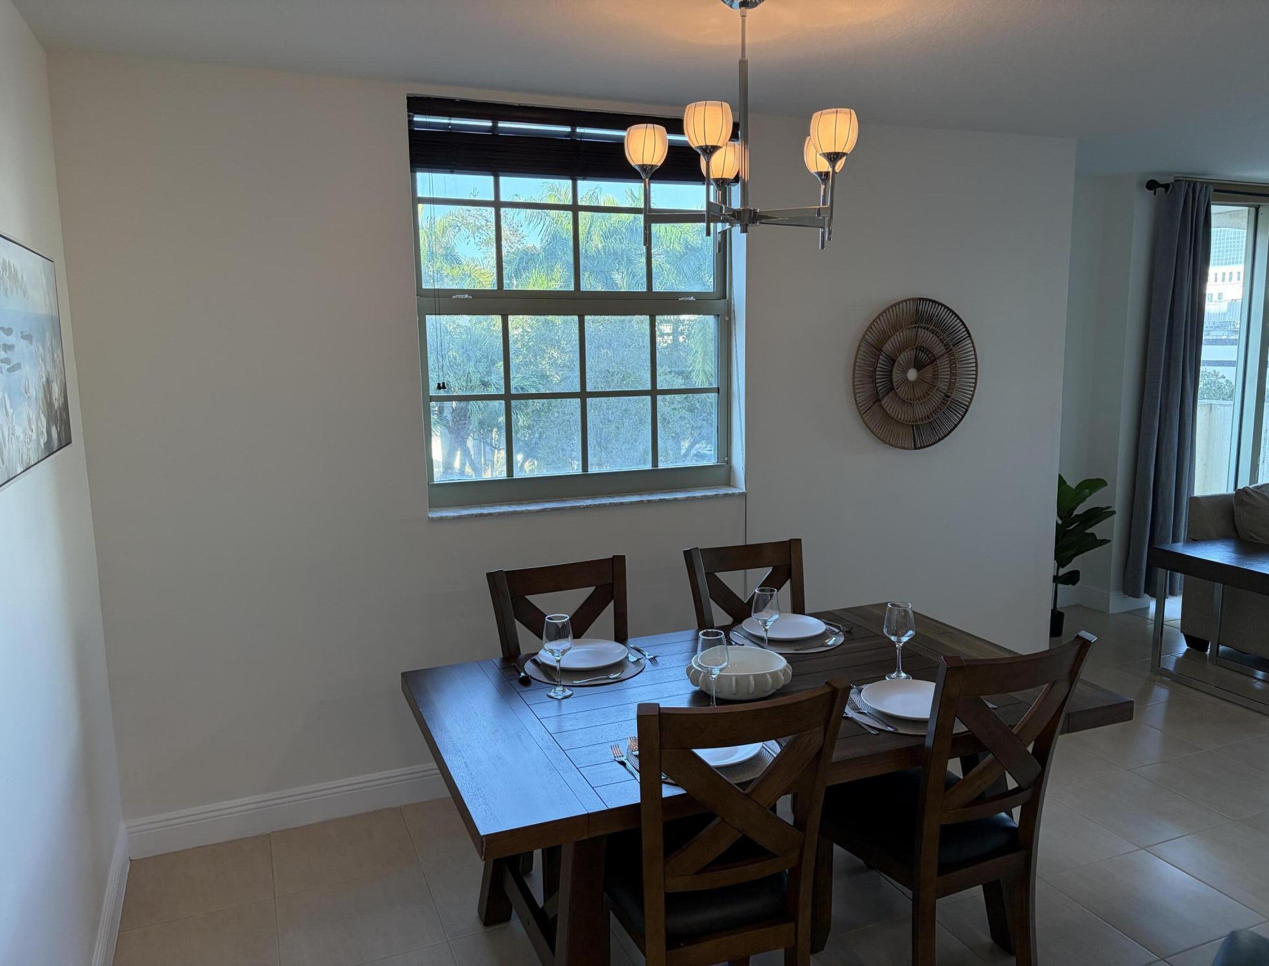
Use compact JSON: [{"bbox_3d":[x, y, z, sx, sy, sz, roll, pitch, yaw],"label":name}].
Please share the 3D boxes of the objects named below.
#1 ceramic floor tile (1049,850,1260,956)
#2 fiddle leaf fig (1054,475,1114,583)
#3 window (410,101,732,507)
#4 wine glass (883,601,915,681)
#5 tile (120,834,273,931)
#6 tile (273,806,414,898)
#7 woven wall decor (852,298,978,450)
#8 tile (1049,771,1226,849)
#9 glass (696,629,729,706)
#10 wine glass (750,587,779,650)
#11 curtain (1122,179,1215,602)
[{"bbox_3d":[1.630,1.309,3.042,0.457,0.010,0.457,-4,9,-22],"label":"ceramic floor tile"},{"bbox_3d":[2.493,0.415,5.685,0.500,0.970,0.470,-4,9,-22],"label":"fiddle leaf fig"},{"bbox_3d":[-0.217,-0.680,3.915,1.360,1.500,0.110,-4,9,-22],"label":"window"},{"bbox_3d":[0.775,0.467,2.834,0.088,0.222,0.088,-1,8,0],"label":"wine glass"},{"bbox_3d":[-1.454,1.333,3.248,0.457,0.010,0.457,-4,9,-22],"label":"tile"},{"bbox_3d":[-1.029,1.300,3.426,0.457,0.010,0.457,-4,9,-22],"label":"tile"},{"bbox_3d":[1.294,-0.492,4.395,0.690,0.690,0.035,-4,9,-22],"label":"woven wall decor"},{"bbox_3d":[1.885,1.219,3.628,0.457,0.010,0.457,-4,9,-22],"label":"tile"},{"bbox_3d":[0.208,0.511,2.593,0.088,0.222,0.088,-1,8,0],"label":"glass"},{"bbox_3d":[0.411,0.445,3.025,0.088,0.222,0.088,-1,8,0],"label":"wine glass"},{"bbox_3d":[3.266,-0.529,5.934,0.400,2.540,0.130,-4,9,-22],"label":"curtain"}]

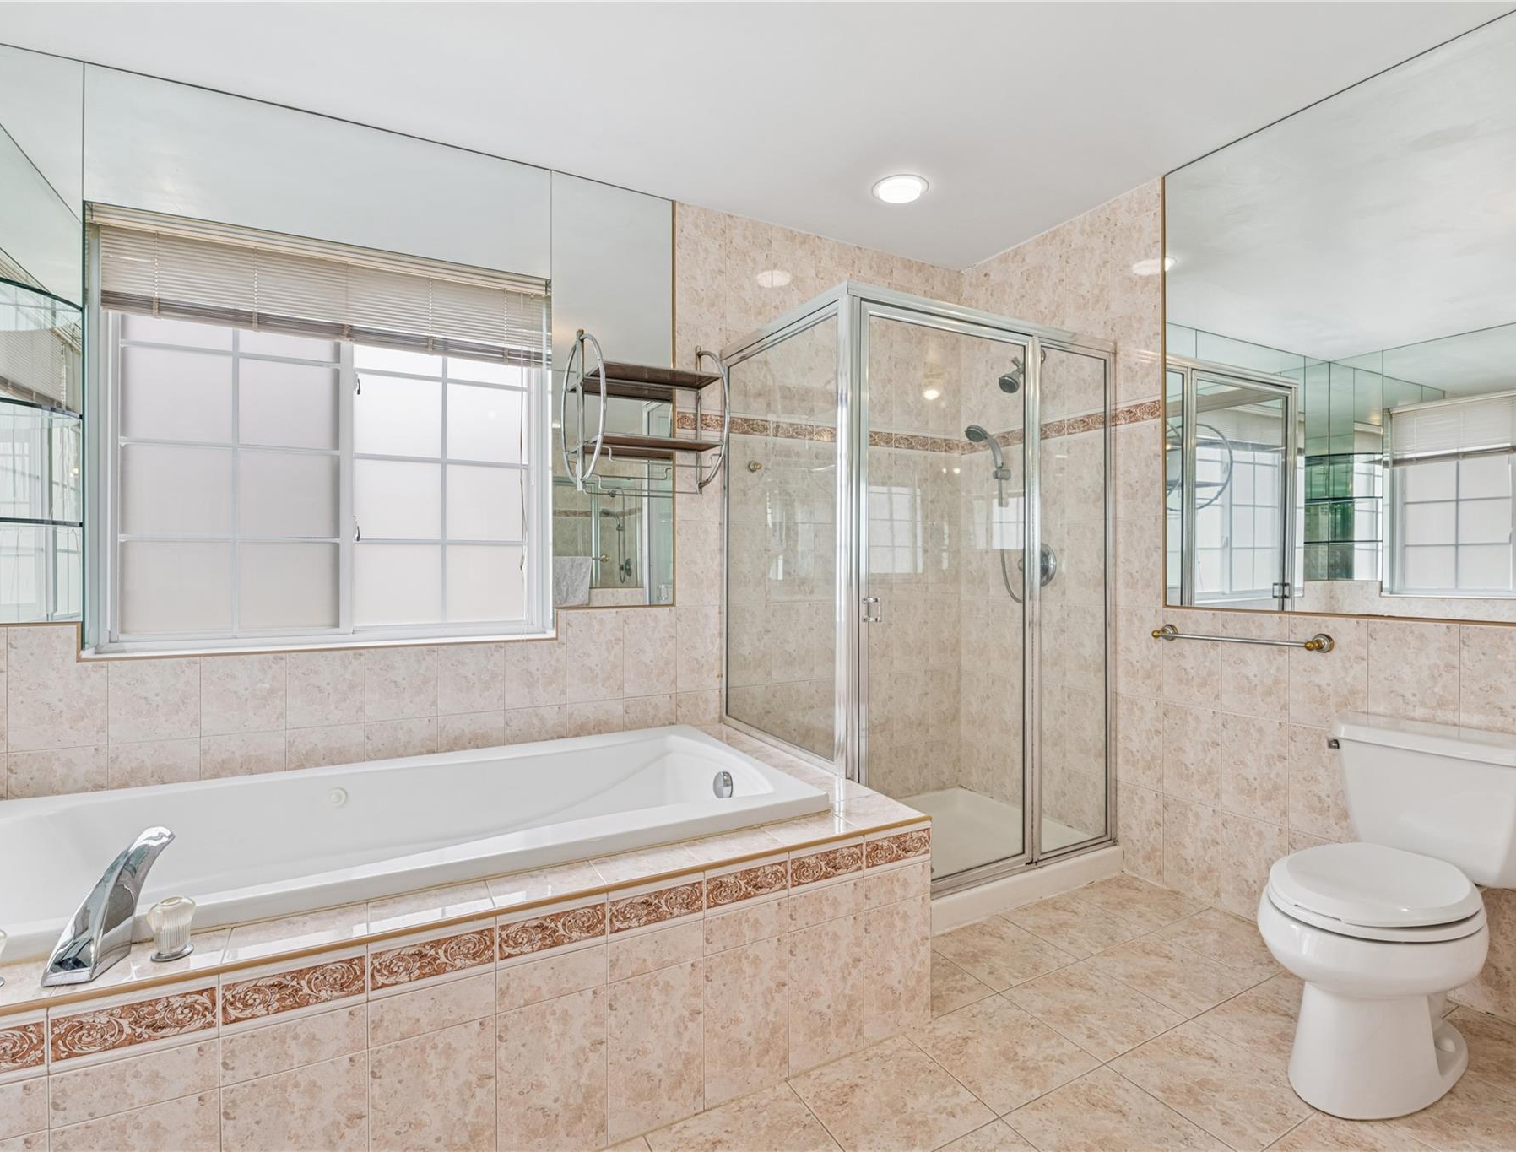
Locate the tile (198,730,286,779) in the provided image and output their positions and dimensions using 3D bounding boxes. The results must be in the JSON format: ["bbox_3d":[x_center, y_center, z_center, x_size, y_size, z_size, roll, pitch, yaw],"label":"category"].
[{"bbox_3d":[-1.509,0.525,2.119,0.207,0.130,0.010,0,0,-27],"label":"tile"}]

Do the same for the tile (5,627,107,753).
[{"bbox_3d":[-1.843,0.295,1.897,0.203,0.326,0.010,-1,1,-27],"label":"tile"}]

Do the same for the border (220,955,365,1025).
[{"bbox_3d":[-0.727,0.652,1.134,0.199,0.063,0.010,-1,1,-28],"label":"border"}]

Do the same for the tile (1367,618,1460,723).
[{"bbox_3d":[1.692,0.284,1.864,0.010,0.315,0.200,-1,1,-28],"label":"tile"}]

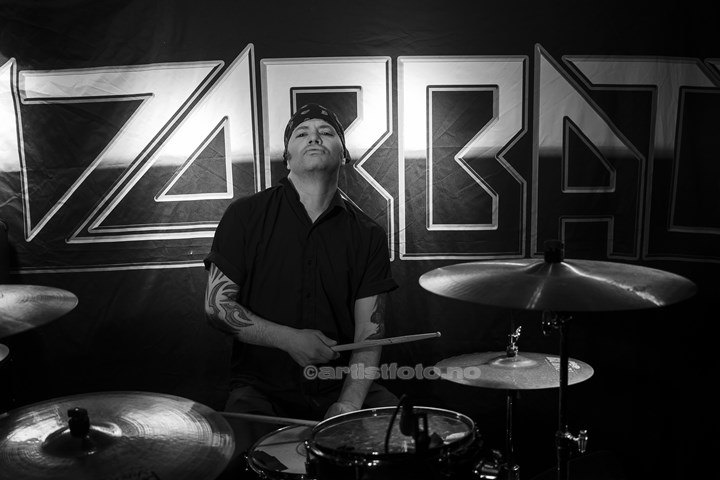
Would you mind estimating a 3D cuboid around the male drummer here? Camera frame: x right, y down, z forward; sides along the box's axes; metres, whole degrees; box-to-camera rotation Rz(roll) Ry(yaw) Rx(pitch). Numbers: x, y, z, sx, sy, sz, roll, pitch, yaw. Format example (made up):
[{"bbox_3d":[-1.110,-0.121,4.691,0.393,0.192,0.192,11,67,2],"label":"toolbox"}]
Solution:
[{"bbox_3d":[-0.125,0.294,2.204,0.620,1.340,0.800,-1,5,-9],"label":"male drummer"}]

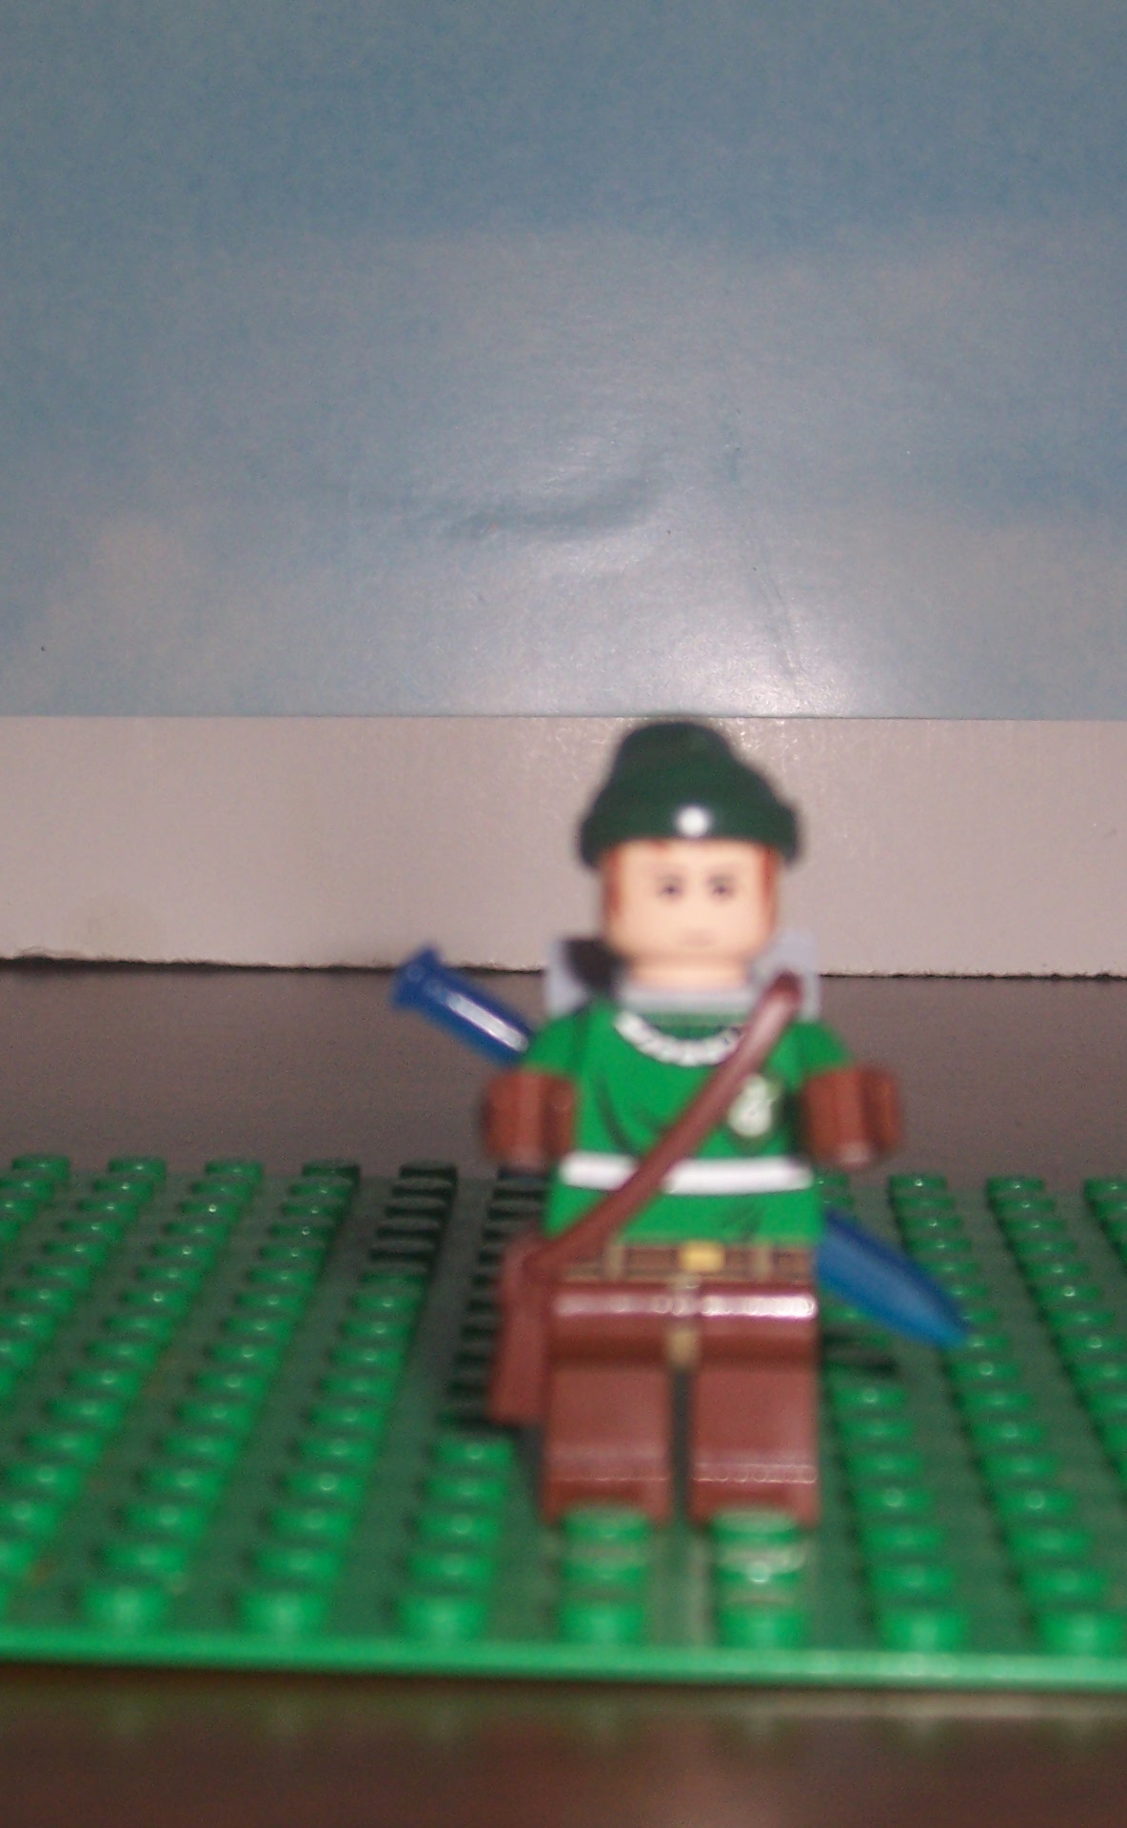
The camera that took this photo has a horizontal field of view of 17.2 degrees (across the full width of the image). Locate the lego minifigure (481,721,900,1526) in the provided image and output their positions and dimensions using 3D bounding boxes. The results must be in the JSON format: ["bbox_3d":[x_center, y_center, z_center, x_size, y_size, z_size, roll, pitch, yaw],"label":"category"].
[{"bbox_3d":[0.007,0.012,0.207,0.022,0.045,0.016,1,7,1],"label":"lego minifigure"}]

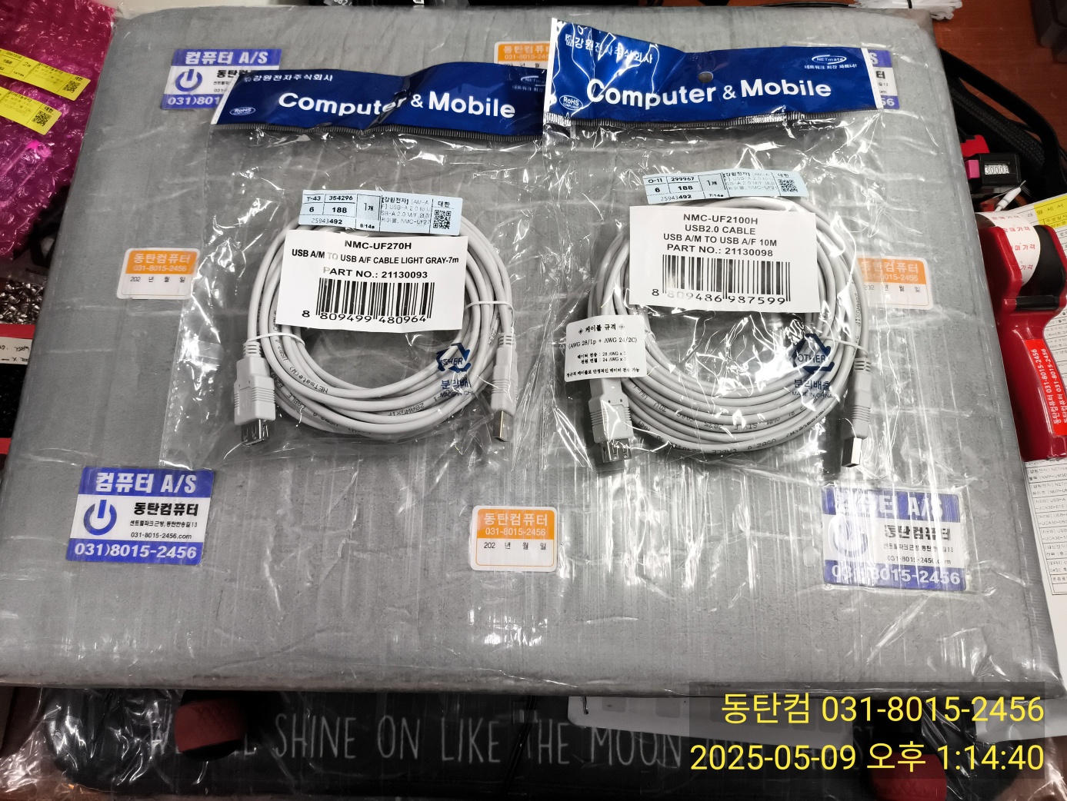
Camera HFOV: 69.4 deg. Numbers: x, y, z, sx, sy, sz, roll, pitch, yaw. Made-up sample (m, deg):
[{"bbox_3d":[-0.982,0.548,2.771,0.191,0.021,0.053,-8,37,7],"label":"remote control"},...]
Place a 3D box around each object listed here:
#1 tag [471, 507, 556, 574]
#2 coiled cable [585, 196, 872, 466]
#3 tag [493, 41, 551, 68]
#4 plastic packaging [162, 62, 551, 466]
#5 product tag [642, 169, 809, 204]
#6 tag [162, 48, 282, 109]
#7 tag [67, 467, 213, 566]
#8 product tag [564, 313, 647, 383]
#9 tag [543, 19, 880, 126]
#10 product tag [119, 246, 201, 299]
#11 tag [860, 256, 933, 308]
[{"bbox_3d":[-0.009,0.066,0.367,0.041,0.002,0.031,1,71,1],"label":"tag"},{"bbox_3d":[0.097,-0.039,0.392,0.140,0.019,0.147,0,71,1],"label":"coiled cable"},{"bbox_3d":[-0.003,-0.202,0.458,0.041,0.002,0.031,1,71,1],"label":"tag"},{"bbox_3d":[-0.088,-0.086,0.409,0.194,0.022,0.244,0,71,1],"label":"plastic packaging"},{"bbox_3d":[0.102,-0.114,0.410,0.085,0.006,0.021,-2,59,0],"label":"product tag"},{"bbox_3d":[-0.185,-0.191,0.458,0.065,0.002,0.046,1,71,1],"label":"tag"},{"bbox_3d":[-0.190,0.055,0.373,0.065,0.002,0.046,1,71,1],"label":"tag"},{"bbox_3d":[0.036,-0.025,0.380,0.040,0.004,0.032,-5,71,-1],"label":"product tag"},{"bbox_3d":[0.102,-0.191,0.440,0.190,0.026,0.052,-1,71,1],"label":"tag"},{"bbox_3d":[-0.203,-0.069,0.416,0.041,0.002,0.031,0,71,1],"label":"product tag"},{"bbox_3d":[0.189,-0.063,0.407,0.041,0.002,0.031,2,71,2],"label":"tag"}]

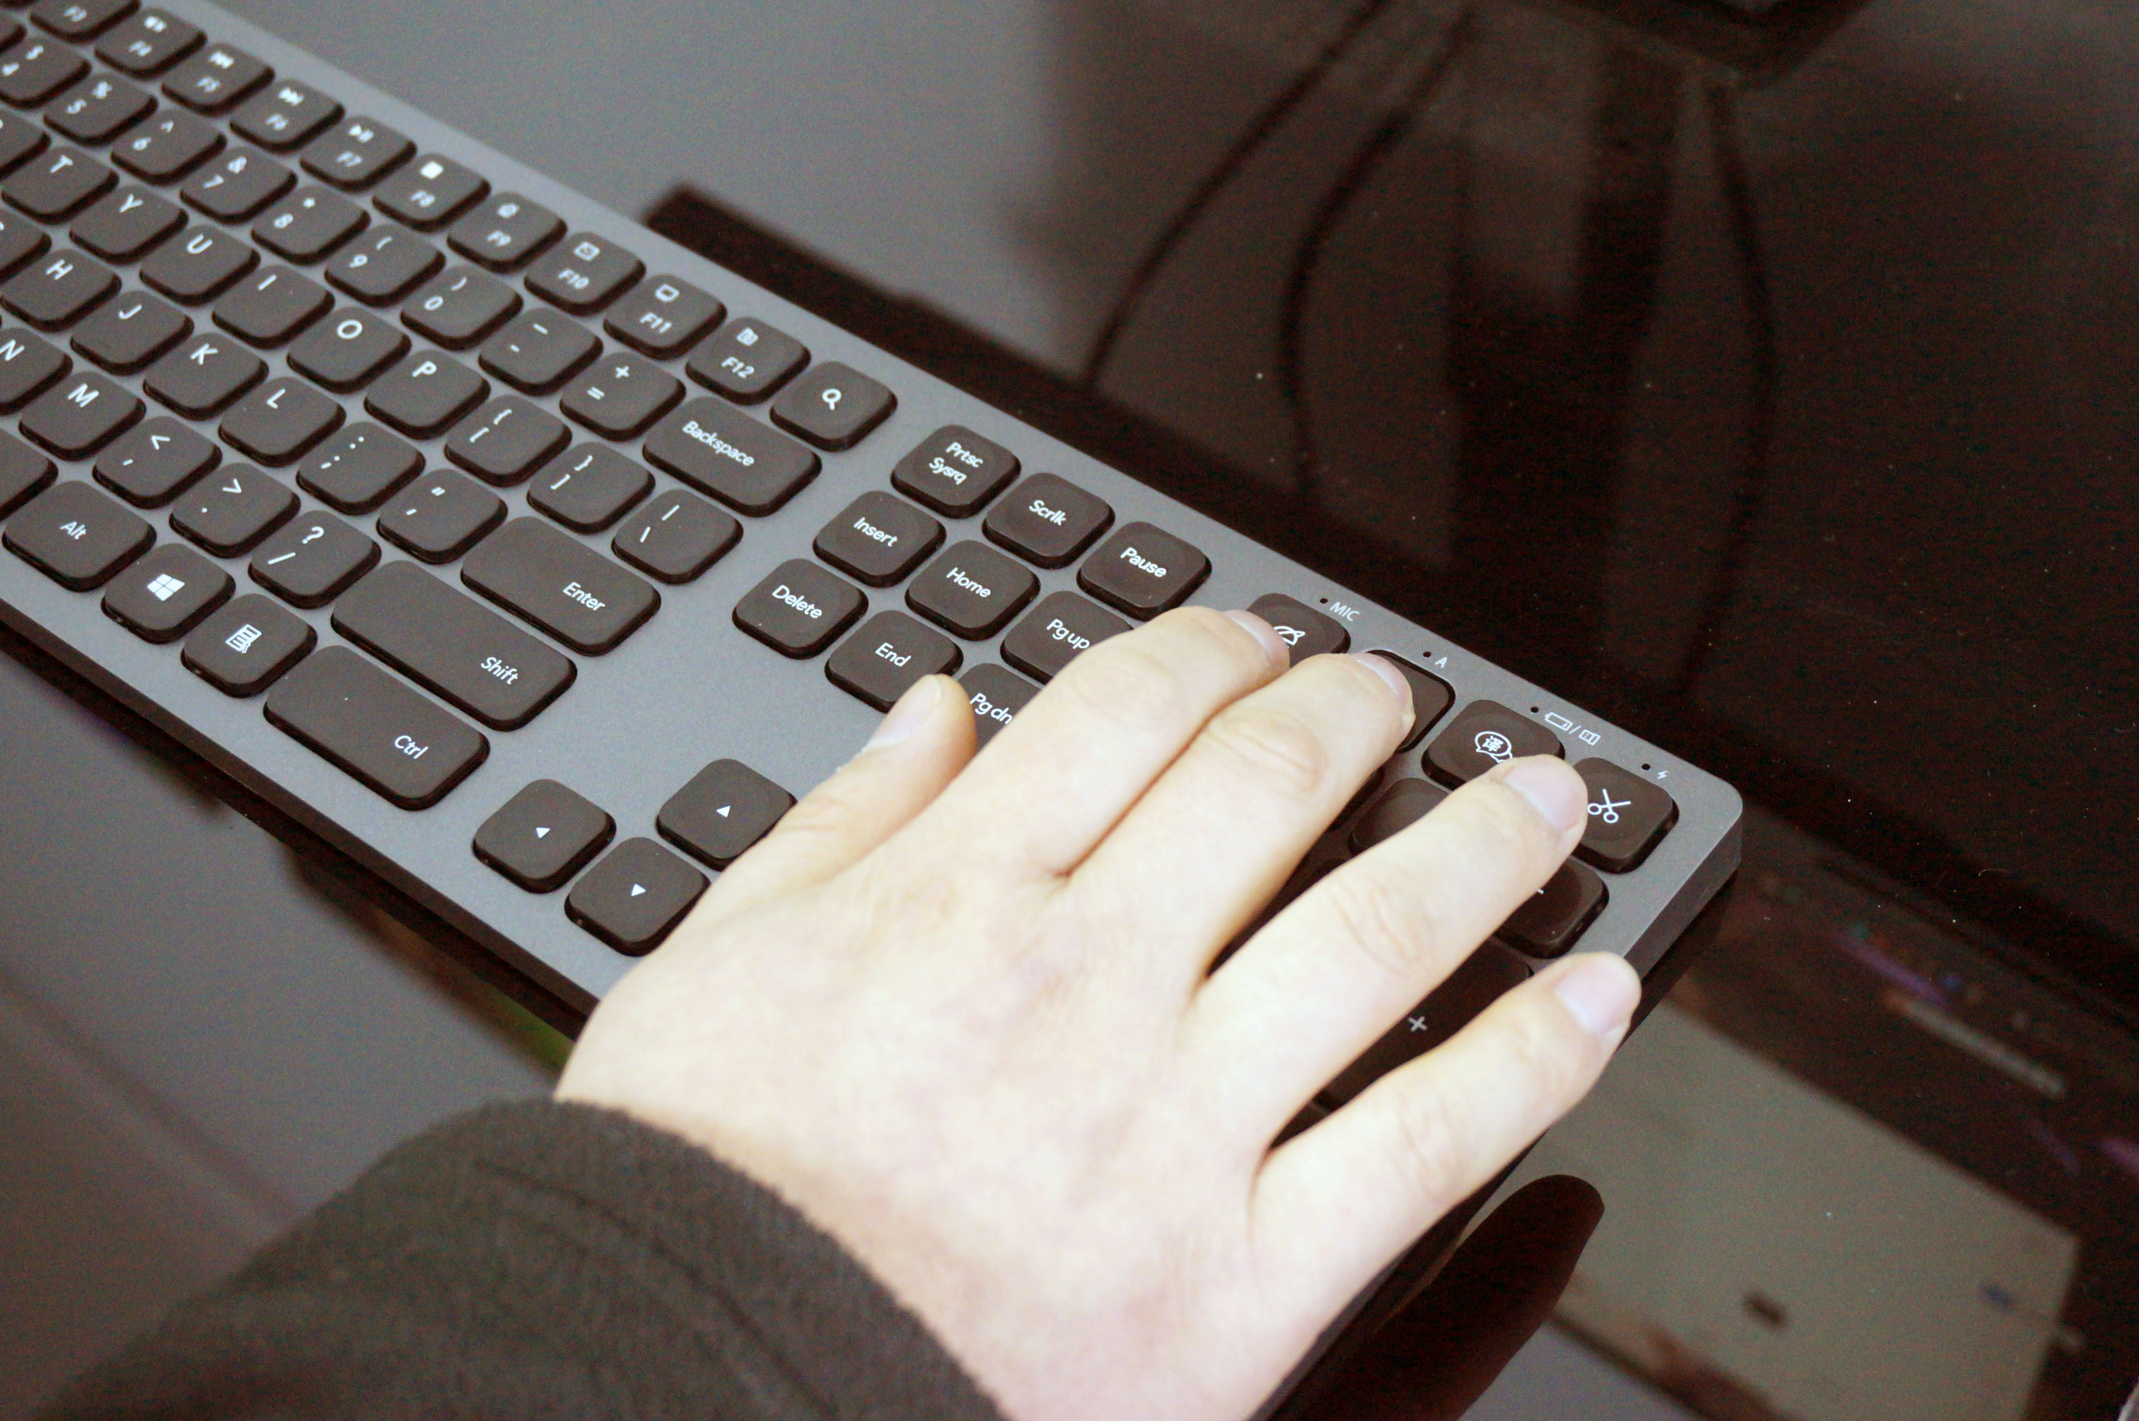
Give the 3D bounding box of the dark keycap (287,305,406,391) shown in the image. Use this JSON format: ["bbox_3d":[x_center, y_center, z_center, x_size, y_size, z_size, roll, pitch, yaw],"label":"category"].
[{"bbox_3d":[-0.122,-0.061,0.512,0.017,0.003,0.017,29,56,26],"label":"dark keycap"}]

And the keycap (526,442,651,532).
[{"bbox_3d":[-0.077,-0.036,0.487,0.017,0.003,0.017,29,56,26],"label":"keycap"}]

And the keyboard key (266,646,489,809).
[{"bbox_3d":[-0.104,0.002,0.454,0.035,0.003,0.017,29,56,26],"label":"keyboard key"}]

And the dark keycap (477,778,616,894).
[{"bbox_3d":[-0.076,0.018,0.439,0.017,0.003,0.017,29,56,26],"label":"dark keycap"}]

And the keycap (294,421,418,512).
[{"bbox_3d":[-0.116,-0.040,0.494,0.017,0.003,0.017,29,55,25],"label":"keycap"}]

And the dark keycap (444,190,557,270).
[{"bbox_3d":[-0.100,-0.084,0.534,0.017,0.003,0.017,29,55,25],"label":"dark keycap"}]

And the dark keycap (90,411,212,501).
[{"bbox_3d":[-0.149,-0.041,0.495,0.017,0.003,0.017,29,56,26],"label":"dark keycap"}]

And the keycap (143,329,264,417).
[{"bbox_3d":[-0.146,-0.056,0.510,0.017,0.003,0.017,29,55,25],"label":"keycap"}]

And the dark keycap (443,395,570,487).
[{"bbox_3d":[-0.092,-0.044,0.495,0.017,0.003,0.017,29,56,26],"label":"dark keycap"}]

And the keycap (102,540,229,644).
[{"bbox_3d":[-0.142,-0.019,0.476,0.017,0.003,0.017,29,55,25],"label":"keycap"}]

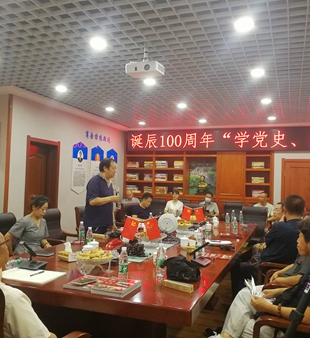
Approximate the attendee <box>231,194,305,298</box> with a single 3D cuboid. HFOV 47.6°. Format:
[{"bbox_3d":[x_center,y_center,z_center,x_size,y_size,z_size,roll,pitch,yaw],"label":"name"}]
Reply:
[{"bbox_3d":[1.161,0.925,3.500,0.800,1.310,0.560,-1,-3,37],"label":"attendee"}]

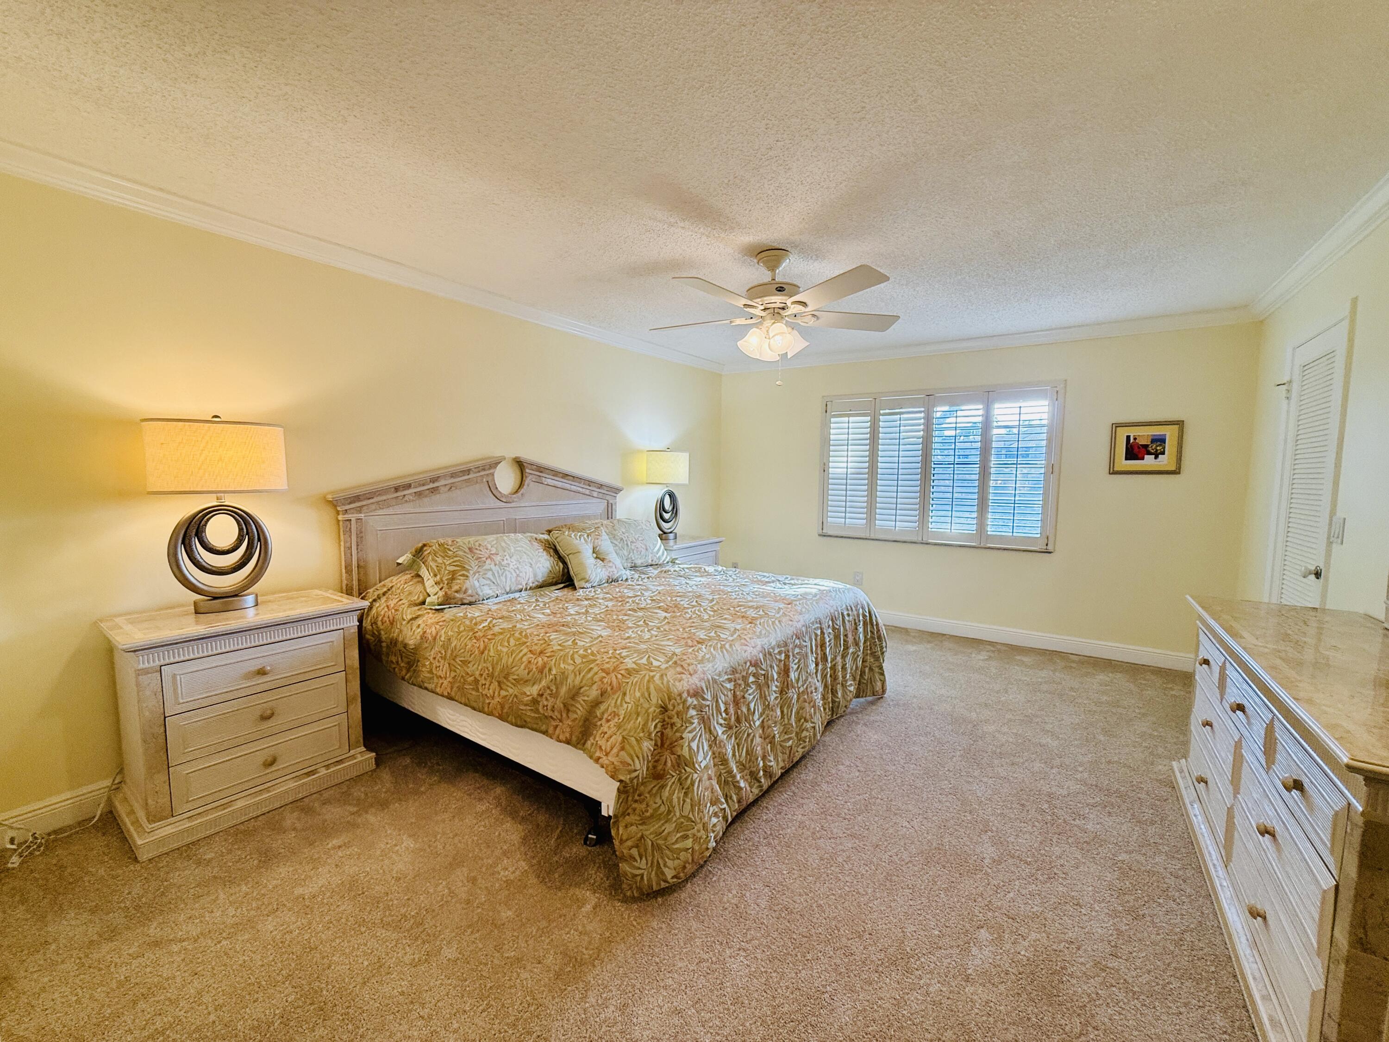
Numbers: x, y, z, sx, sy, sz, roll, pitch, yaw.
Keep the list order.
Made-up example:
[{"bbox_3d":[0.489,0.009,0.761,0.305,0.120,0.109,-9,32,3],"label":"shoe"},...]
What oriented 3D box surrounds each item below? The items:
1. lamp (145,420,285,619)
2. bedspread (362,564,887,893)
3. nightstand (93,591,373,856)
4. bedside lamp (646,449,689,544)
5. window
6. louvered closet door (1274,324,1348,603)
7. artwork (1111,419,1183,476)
[{"bbox_3d":[-1.938,-0.024,2.314,0.250,0.802,0.448,4,6,34],"label":"lamp"},{"bbox_3d":[-0.327,0.734,3.129,2.030,0.690,2.110,4,6,34],"label":"bedspread"},{"bbox_3d":[-1.881,0.759,2.357,0.490,0.768,0.778,4,6,34],"label":"nightstand"},{"bbox_3d":[-0.218,-0.220,4.830,0.250,0.800,0.450,4,6,34],"label":"bedside lamp"},{"bbox_3d":[1.976,-0.452,4.780,1.895,1.300,0.100,4,6,34],"label":"window"},{"bbox_3d":[3.001,0.121,2.775,0.050,2.045,0.755,4,6,34],"label":"louvered closet door"},{"bbox_3d":[3.170,-0.511,3.941,0.390,0.367,0.030,4,6,34],"label":"artwork"}]

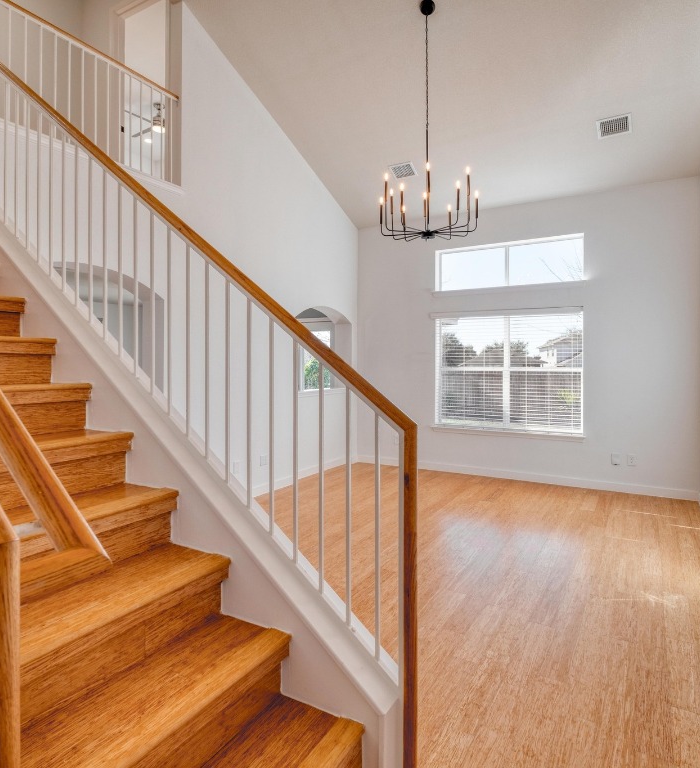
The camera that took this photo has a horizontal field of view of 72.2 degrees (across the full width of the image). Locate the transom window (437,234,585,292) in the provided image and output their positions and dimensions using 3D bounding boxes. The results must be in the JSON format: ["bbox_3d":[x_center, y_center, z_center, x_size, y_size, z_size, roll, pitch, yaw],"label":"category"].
[{"bbox_3d":[1.959,-1.512,6.101,1.830,0.550,0.110,1,1,32],"label":"transom window"}]

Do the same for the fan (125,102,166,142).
[{"bbox_3d":[-2.945,-4.093,7.400,1.320,0.450,1.320,1,1,32],"label":"fan"}]

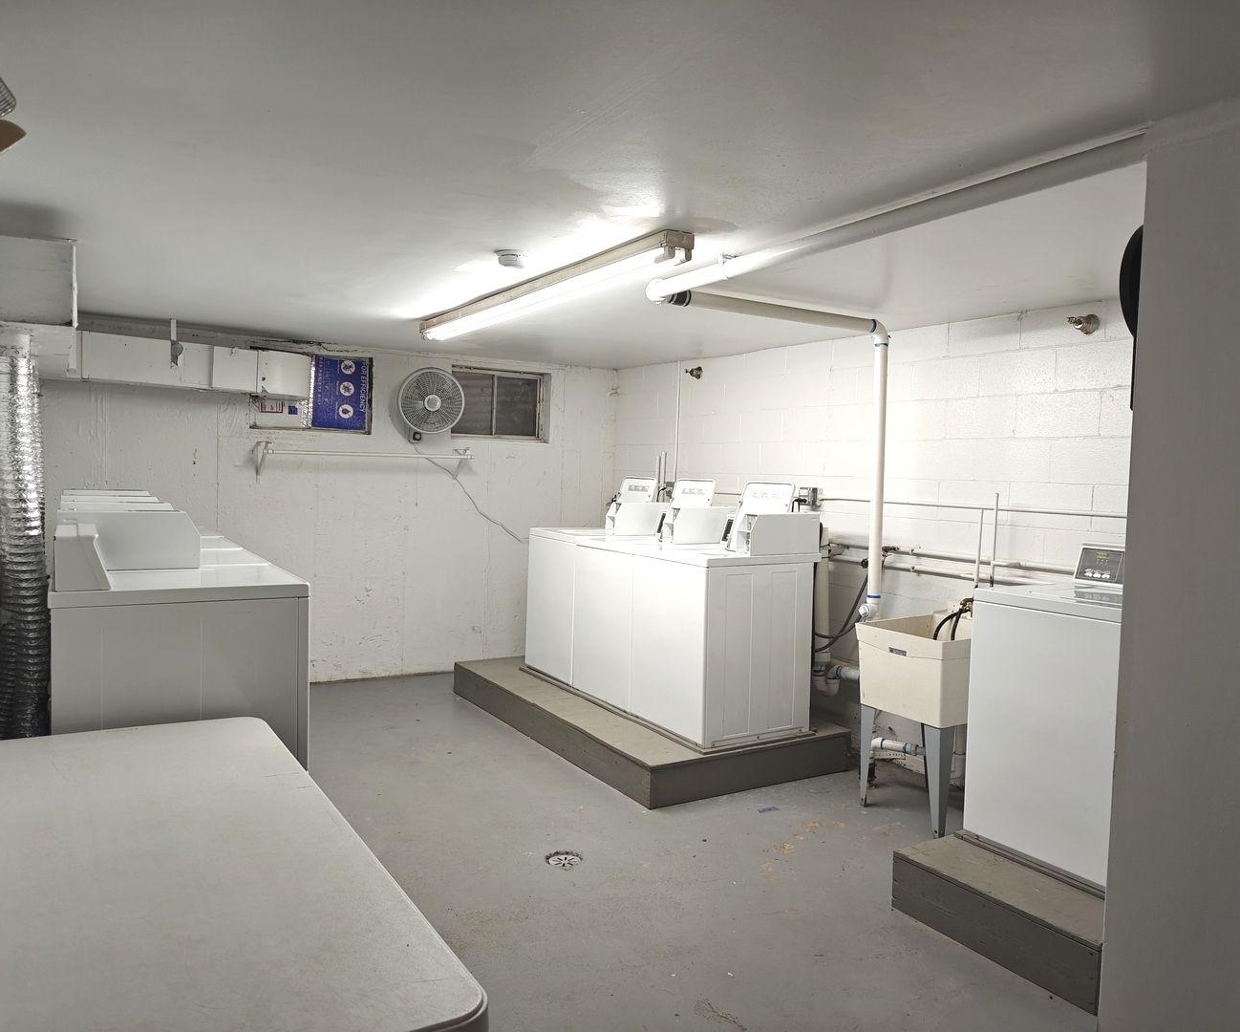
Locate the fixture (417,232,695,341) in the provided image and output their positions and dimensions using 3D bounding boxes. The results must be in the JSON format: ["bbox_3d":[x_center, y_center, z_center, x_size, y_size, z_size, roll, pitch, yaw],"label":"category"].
[{"bbox_3d":[-0.430,-0.952,4.062,0.120,0.107,2.460,-1,4,-31],"label":"fixture"}]

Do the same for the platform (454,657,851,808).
[{"bbox_3d":[0.042,1.182,5.573,1.259,0.205,2.442,-1,4,-32],"label":"platform"}]

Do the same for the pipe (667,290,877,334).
[{"bbox_3d":[0.707,-0.896,4.026,1.200,0.066,0.066,0,3,-31],"label":"pipe"}]

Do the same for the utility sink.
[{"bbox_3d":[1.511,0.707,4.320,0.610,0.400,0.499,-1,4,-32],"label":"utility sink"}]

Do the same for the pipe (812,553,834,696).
[{"bbox_3d":[1.047,0.556,4.735,0.090,0.760,0.090,2,3,0],"label":"pipe"}]

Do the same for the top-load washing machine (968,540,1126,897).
[{"bbox_3d":[1.799,0.760,3.367,0.717,0.937,0.655,-1,4,-32],"label":"top-load washing machine"}]

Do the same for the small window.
[{"bbox_3d":[-0.899,-0.830,6.876,0.790,0.530,0.100,0,3,-31],"label":"small window"}]

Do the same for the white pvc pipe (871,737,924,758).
[{"bbox_3d":[1.314,1.091,4.322,0.056,0.056,0.310,-1,-2,-39],"label":"white pvc pipe"}]

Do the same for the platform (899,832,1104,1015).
[{"bbox_3d":[1.725,1.350,3.345,1.210,0.208,0.775,-1,4,-32],"label":"platform"}]

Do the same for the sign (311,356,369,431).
[{"bbox_3d":[-1.961,-0.857,6.397,0.398,0.497,0.020,-1,4,-32],"label":"sign"}]

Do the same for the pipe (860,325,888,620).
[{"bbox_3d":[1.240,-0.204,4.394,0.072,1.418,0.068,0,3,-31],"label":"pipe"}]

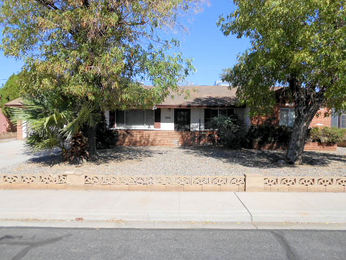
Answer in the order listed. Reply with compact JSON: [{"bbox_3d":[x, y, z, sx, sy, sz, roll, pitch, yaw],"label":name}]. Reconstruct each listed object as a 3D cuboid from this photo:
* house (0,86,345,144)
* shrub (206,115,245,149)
[{"bbox_3d":[-0.900,-1.200,18.000,19.000,3.800,9.800,0,3,0],"label":"house"},{"bbox_3d":[2.680,0.110,13.100,1.850,1.680,1.700,0,3,0],"label":"shrub"}]

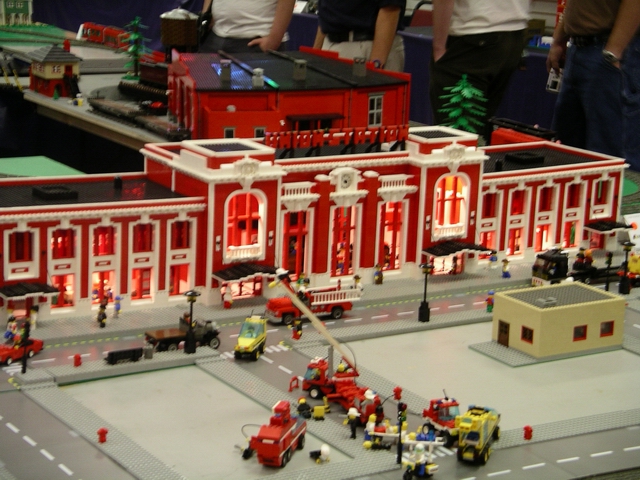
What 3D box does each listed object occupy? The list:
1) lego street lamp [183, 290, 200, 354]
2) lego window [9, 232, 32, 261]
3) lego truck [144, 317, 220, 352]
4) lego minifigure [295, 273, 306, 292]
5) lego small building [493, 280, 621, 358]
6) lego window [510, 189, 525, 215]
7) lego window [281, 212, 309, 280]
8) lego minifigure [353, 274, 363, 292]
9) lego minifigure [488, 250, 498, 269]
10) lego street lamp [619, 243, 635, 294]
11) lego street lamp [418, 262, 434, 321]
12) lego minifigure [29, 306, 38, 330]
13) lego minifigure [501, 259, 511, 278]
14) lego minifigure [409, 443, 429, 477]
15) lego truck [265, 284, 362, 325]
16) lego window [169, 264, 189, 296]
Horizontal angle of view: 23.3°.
[{"bbox_3d":[-0.224,0.142,2.707,0.030,0.111,0.030,2,12,0],"label":"lego street lamp"},{"bbox_3d":[-0.537,0.013,2.794,0.045,0.056,0.012,-5,15,-32],"label":"lego window"},{"bbox_3d":[-0.242,0.166,2.752,0.126,0.058,0.050,-6,15,-32],"label":"lego truck"},{"bbox_3d":[-0.037,0.085,3.125,0.018,0.040,0.013,-5,15,-32],"label":"lego minifigure"},{"bbox_3d":[0.434,0.145,2.820,0.198,0.088,0.130,-6,15,-32],"label":"lego small building"},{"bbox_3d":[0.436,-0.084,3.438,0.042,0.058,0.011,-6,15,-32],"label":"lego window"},{"bbox_3d":[-0.049,0.010,3.122,0.048,0.135,0.014,-6,16,-31],"label":"lego window"},{"bbox_3d":[0.077,0.093,3.148,0.023,0.044,0.014,-6,15,-32],"label":"lego minifigure"},{"bbox_3d":[0.376,0.041,3.347,0.024,0.040,0.016,0,13,-13],"label":"lego minifigure"},{"bbox_3d":[0.628,0.057,3.176,0.033,0.106,0.033,-6,15,-32],"label":"lego street lamp"},{"bbox_3d":[0.204,0.100,2.979,0.030,0.112,0.030,-6,15,-32],"label":"lego street lamp"},{"bbox_3d":[-0.517,0.141,2.814,0.015,0.045,0.022,-3,13,-22],"label":"lego minifigure"},{"bbox_3d":[0.395,0.058,3.269,0.018,0.043,0.023,0,13,-13],"label":"lego minifigure"},{"bbox_3d":[0.139,0.309,2.189,0.016,0.043,0.022,-9,17,-39],"label":"lego minifigure"},{"bbox_3d":[-0.011,0.118,2.938,0.175,0.058,0.058,-6,15,-32],"label":"lego truck"},{"bbox_3d":[-0.273,0.079,3.015,0.046,0.058,0.011,-6,15,-32],"label":"lego window"}]

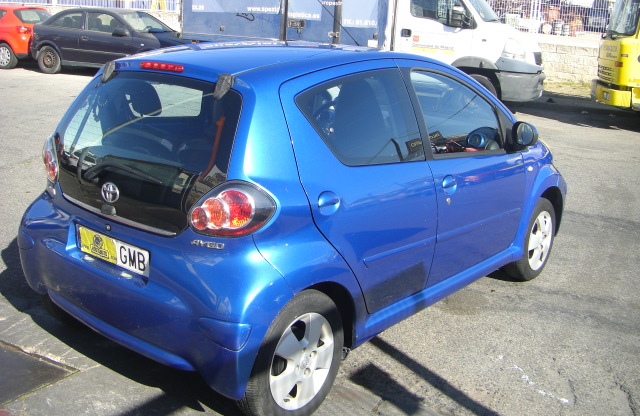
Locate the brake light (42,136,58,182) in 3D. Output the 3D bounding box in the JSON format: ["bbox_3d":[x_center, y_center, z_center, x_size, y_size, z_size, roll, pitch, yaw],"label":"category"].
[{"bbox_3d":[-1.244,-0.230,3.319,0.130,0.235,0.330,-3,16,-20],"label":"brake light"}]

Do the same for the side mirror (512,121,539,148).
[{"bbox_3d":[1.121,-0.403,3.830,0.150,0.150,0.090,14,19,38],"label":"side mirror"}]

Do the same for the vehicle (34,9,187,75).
[{"bbox_3d":[-4.200,-3.480,14.950,4.110,1.425,1.710,10,16,25],"label":"vehicle"}]

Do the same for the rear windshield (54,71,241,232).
[{"bbox_3d":[-0.772,-0.244,2.934,1.150,0.620,0.130,14,-6,38],"label":"rear windshield"}]

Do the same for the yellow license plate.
[{"bbox_3d":[-0.868,0.177,2.945,0.520,0.110,0.015,14,18,38],"label":"yellow license plate"}]

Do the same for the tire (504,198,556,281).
[{"bbox_3d":[1.381,0.197,4.615,0.165,0.562,0.565,14,19,38],"label":"tire"}]

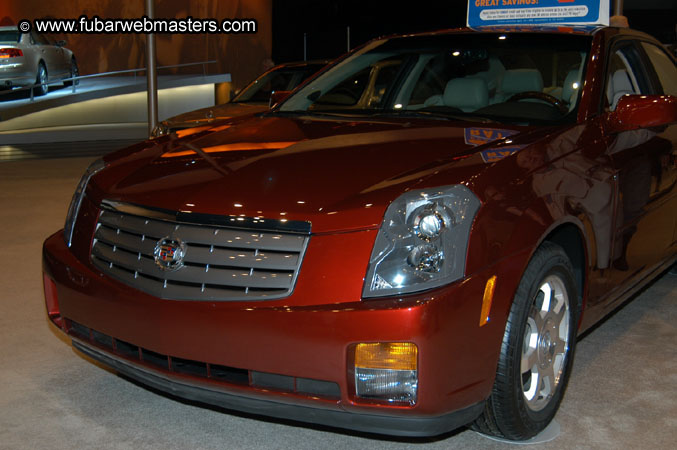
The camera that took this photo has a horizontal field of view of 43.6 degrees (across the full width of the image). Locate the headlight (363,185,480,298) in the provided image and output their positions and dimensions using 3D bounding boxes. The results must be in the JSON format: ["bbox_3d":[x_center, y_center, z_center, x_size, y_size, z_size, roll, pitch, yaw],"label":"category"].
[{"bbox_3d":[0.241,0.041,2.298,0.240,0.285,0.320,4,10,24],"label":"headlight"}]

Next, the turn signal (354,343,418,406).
[{"bbox_3d":[0.129,0.382,2.242,0.160,0.150,0.090,5,11,26],"label":"turn signal"}]

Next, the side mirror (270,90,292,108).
[{"bbox_3d":[-0.320,-0.606,4.282,0.220,0.140,0.140,6,11,34],"label":"side mirror"}]

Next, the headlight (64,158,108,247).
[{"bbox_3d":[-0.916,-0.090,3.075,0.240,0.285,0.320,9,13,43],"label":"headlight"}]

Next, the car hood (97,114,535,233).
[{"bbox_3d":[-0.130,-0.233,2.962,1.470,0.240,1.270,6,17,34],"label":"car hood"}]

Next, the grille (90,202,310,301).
[{"bbox_3d":[-0.470,0.084,2.508,0.860,0.255,0.160,6,11,34],"label":"grille"}]

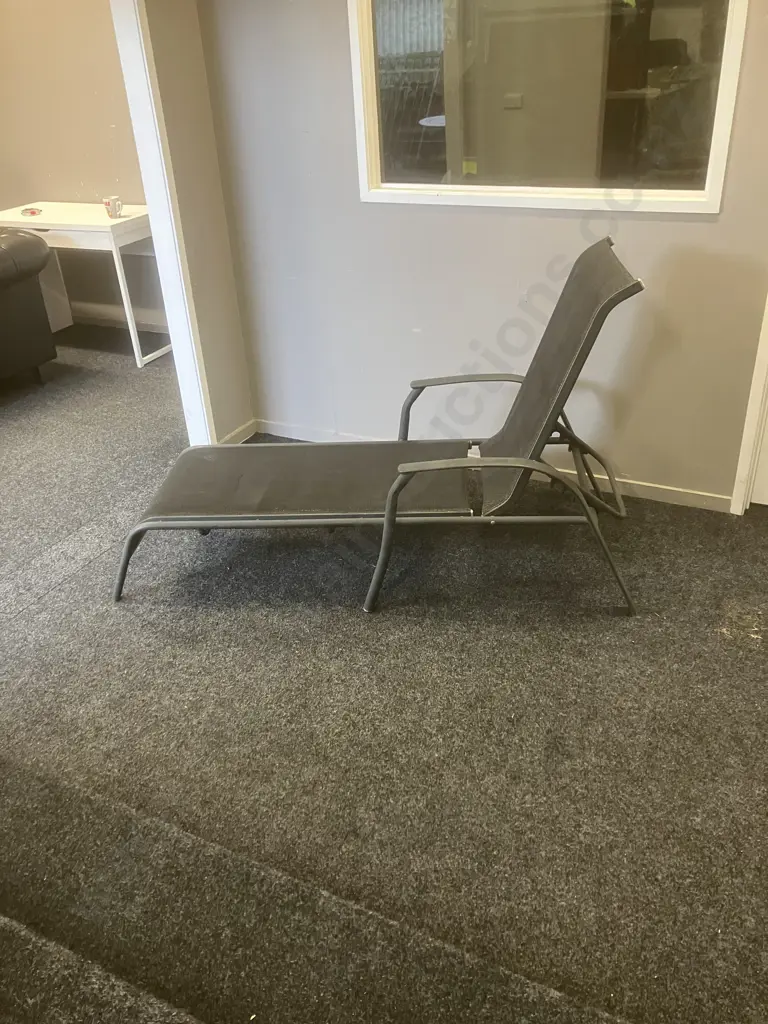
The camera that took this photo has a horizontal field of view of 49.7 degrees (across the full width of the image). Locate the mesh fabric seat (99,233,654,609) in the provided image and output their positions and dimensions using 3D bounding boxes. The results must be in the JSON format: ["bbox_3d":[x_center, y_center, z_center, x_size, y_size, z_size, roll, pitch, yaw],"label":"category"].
[{"bbox_3d":[-0.048,-0.259,2.520,1.610,0.962,0.607,0,29,6],"label":"mesh fabric seat"}]

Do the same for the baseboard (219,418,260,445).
[{"bbox_3d":[-0.644,-0.331,3.672,0.017,0.061,0.275,10,31,22],"label":"baseboard"}]

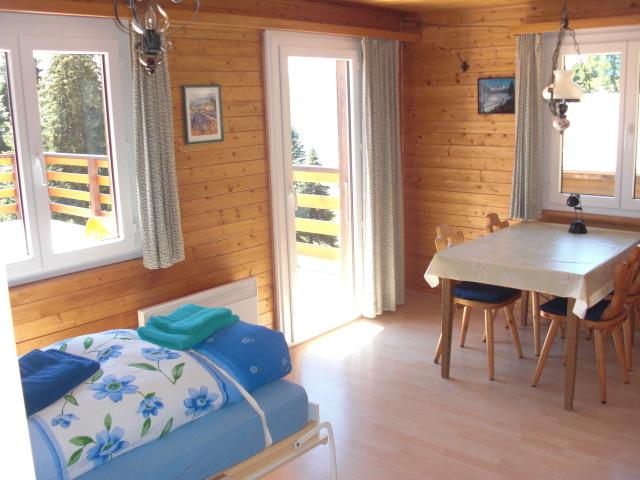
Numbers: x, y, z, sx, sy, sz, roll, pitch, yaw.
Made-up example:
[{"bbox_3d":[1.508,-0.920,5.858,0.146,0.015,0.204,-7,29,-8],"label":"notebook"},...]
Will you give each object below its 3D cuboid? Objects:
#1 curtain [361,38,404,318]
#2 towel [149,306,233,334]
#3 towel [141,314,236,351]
[{"bbox_3d":[0.475,-0.442,4.931,0.117,2.025,0.428,8,16,41],"label":"curtain"},{"bbox_3d":[-0.577,0.350,2.973,0.250,0.057,0.275,6,14,33],"label":"towel"},{"bbox_3d":[-0.581,0.393,2.960,0.296,0.067,0.342,6,14,33],"label":"towel"}]

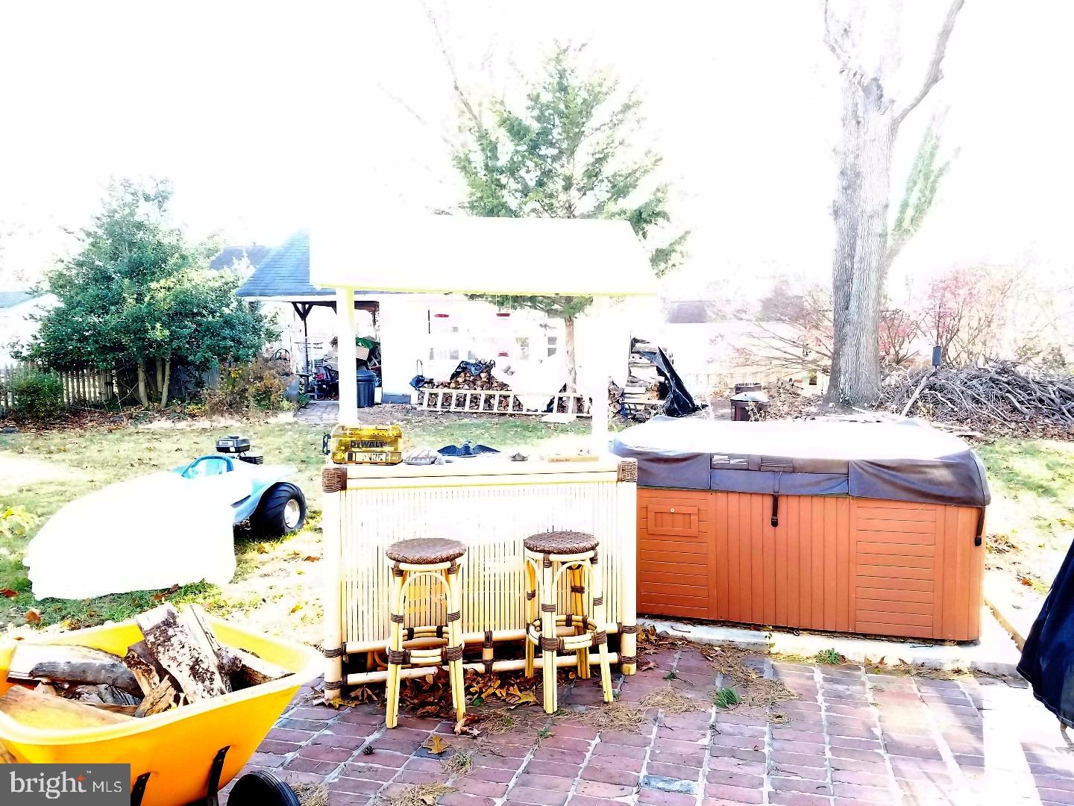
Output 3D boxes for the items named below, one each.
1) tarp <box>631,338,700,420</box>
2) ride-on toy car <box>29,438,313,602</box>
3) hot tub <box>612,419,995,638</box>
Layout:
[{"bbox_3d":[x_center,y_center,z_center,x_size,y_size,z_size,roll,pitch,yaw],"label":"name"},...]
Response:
[{"bbox_3d":[2.330,-0.501,14.491,1.250,1.400,1.100,0,2,9],"label":"tarp"},{"bbox_3d":[-2.570,0.720,5.920,1.170,0.770,2.150,0,4,0],"label":"ride-on toy car"},{"bbox_3d":[1.687,0.725,5.656,2.200,1.060,2.150,1,2,17],"label":"hot tub"}]

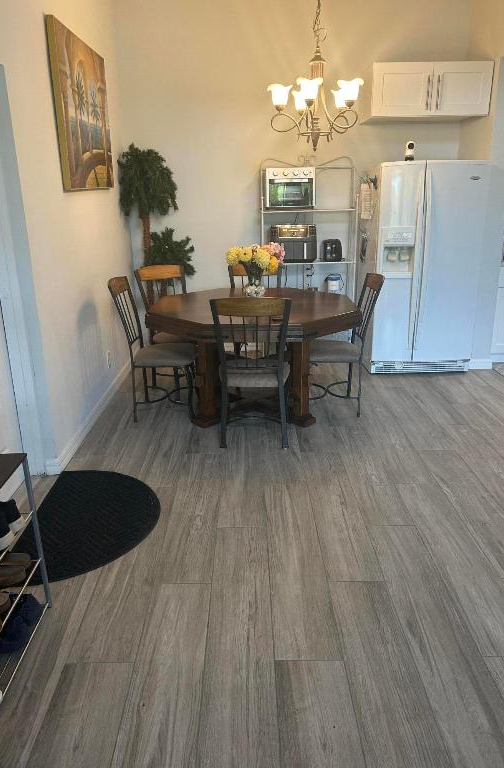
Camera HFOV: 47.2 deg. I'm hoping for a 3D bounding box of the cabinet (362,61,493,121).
[{"bbox_3d":[1.398,-2.362,4.714,0.915,0.380,0.588,-1,19,0],"label":"cabinet"}]

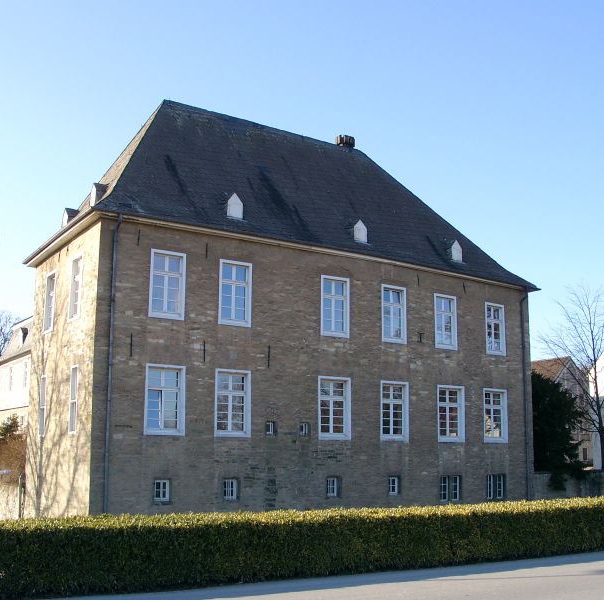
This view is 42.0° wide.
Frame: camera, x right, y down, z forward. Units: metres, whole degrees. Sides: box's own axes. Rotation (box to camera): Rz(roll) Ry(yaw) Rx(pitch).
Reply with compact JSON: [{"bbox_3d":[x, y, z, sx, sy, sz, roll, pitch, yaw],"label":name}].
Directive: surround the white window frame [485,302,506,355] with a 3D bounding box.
[{"bbox_3d":[7.852,1.219,32.055,1.131,2.125,0.190,8,-14,-33],"label":"white window frame"}]

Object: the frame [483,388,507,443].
[{"bbox_3d":[7.530,4.527,30.682,1.307,2.103,0.200,8,-13,-32],"label":"frame"}]

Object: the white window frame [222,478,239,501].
[{"bbox_3d":[-2.300,6.129,25.424,0.550,0.670,0.150,8,-13,-32],"label":"white window frame"}]

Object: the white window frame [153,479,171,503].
[{"bbox_3d":[-4.297,5.857,24.140,0.590,0.690,0.150,8,-13,-32],"label":"white window frame"}]

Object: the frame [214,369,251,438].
[{"bbox_3d":[-2.180,3.243,24.617,1.262,2.087,0.200,8,-13,-32],"label":"frame"}]

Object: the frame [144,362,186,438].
[{"bbox_3d":[-4.085,2.996,23.426,1.285,2.085,0.200,8,-13,-32],"label":"frame"}]

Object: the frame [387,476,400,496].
[{"bbox_3d":[3.181,6.539,27.564,0.560,0.668,0.120,8,-13,-32],"label":"frame"}]

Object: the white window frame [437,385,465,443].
[{"bbox_3d":[5.649,4.340,29.893,1.420,2.132,0.190,8,-14,-33],"label":"white window frame"}]

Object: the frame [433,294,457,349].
[{"bbox_3d":[5.548,0.868,30.530,1.169,2.137,0.190,8,-14,-33],"label":"frame"}]

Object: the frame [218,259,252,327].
[{"bbox_3d":[-2.156,-0.192,25.277,1.178,2.116,0.200,8,-13,-32],"label":"frame"}]

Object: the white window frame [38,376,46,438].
[{"bbox_3d":[-9.114,3.723,27.715,0.130,2.170,0.840,8,-13,-32],"label":"white window frame"}]

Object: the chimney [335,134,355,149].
[{"bbox_3d":[2.038,-7.184,35.208,0.660,0.490,0.600,8,-13,-32],"label":"chimney"}]

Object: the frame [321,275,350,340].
[{"bbox_3d":[1.137,0.252,27.333,1.204,2.123,0.200,8,-13,-32],"label":"frame"}]

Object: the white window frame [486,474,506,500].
[{"bbox_3d":[7.870,7.594,31.928,0.930,0.980,0.170,8,-13,-32],"label":"white window frame"}]

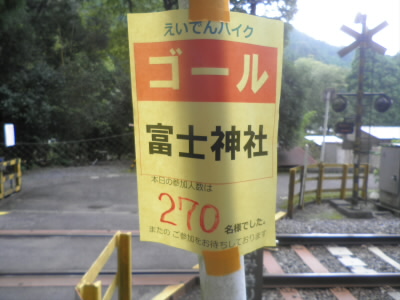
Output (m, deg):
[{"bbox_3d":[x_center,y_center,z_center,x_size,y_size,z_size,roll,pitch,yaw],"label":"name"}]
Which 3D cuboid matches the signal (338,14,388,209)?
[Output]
[{"bbox_3d":[3.986,-0.910,7.686,1.270,4.700,0.500,3,4,18],"label":"signal"}]

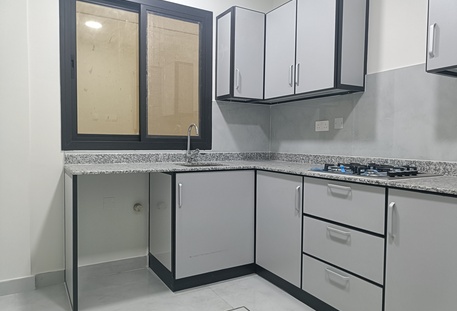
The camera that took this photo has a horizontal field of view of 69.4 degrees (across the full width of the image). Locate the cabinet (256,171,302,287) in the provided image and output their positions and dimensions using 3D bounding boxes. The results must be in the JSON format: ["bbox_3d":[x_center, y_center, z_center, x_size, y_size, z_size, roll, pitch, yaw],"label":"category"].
[{"bbox_3d":[0.604,0.519,2.600,0.560,0.774,0.540,-1,3,-30],"label":"cabinet"}]

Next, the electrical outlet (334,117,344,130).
[{"bbox_3d":[0.889,-0.256,2.661,0.015,0.087,0.085,-1,3,-30],"label":"electrical outlet"}]

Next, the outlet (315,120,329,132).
[{"bbox_3d":[0.796,-0.249,2.817,0.015,0.087,0.146,-1,3,-30],"label":"outlet"}]

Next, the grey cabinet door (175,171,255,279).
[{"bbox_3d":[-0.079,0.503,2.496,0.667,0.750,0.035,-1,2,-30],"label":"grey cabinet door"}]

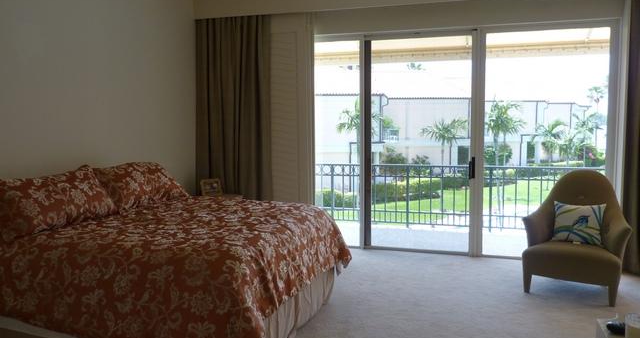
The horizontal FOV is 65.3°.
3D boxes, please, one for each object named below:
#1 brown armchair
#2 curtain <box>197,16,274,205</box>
[{"bbox_3d":[2.218,0.533,4.306,0.800,0.980,0.800,3,7,31],"label":"brown armchair"},{"bbox_3d":[-0.941,-0.379,5.593,0.900,2.600,0.200,1,7,16],"label":"curtain"}]

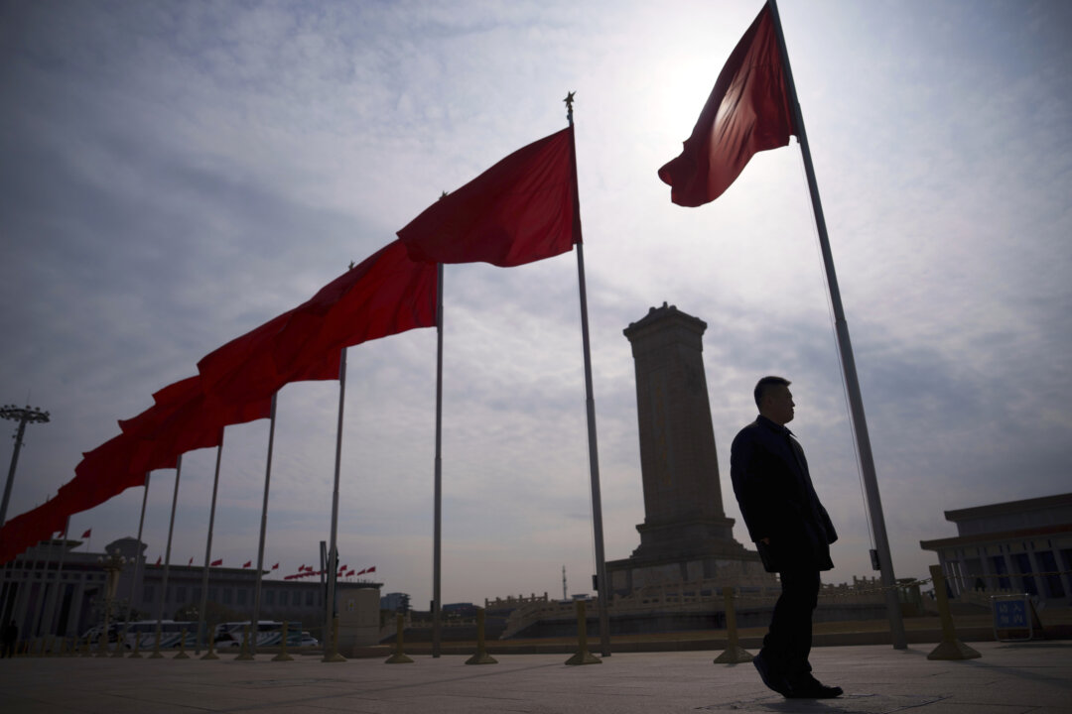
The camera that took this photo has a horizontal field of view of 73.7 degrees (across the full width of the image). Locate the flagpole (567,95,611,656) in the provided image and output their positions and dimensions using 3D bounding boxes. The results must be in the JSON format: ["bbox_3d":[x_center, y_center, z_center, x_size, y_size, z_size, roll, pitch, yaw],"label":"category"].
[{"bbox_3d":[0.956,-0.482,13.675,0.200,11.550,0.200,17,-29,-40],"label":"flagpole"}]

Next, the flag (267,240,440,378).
[{"bbox_3d":[-4.320,-1.580,17.598,3.933,4.519,0.900,1,-22,-7],"label":"flag"}]

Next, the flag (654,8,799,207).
[{"bbox_3d":[2.876,-4.205,11.215,2.473,4.566,1.100,2,-22,-9],"label":"flag"}]

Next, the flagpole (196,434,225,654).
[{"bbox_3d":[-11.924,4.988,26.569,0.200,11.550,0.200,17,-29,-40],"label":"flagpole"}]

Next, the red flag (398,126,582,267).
[{"bbox_3d":[-0.959,-3.382,14.576,3.657,3.600,0.900,1,-22,-7],"label":"red flag"}]

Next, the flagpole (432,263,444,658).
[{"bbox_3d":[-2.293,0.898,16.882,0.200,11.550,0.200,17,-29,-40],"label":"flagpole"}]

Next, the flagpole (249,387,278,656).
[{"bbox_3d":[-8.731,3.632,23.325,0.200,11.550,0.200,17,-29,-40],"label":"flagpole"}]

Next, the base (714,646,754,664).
[{"bbox_3d":[2.041,3.044,7.292,0.310,0.170,0.310,17,-29,-40],"label":"base"}]

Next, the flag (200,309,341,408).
[{"bbox_3d":[-7.653,-0.258,20.825,4.163,4.405,0.900,1,-22,-7],"label":"flag"}]

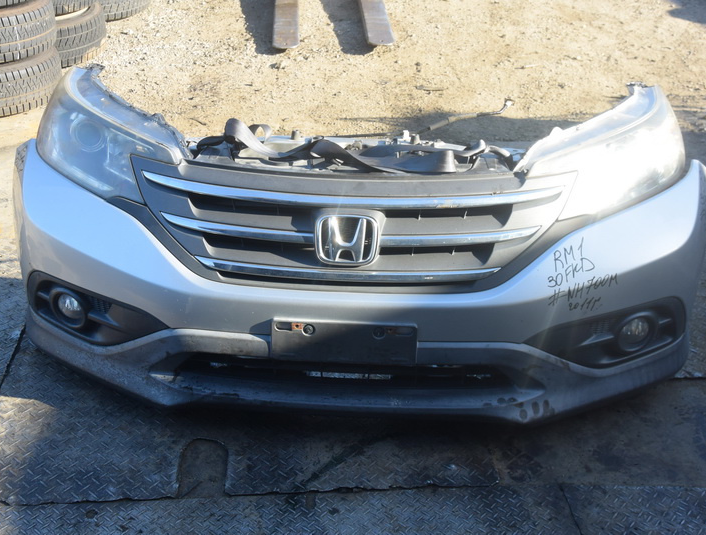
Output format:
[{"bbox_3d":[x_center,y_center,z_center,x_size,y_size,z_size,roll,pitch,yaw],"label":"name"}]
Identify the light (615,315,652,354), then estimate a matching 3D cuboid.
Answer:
[{"bbox_3d":[0.672,0.150,2.222,0.088,0.088,0.065,2,28,2],"label":"light"}]

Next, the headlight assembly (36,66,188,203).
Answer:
[{"bbox_3d":[-0.576,-0.321,2.235,0.440,0.240,0.480,2,28,2],"label":"headlight assembly"}]

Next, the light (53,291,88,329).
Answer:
[{"bbox_3d":[-0.688,0.099,2.272,0.088,0.088,0.065,2,28,2],"label":"light"}]

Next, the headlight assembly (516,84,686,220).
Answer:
[{"bbox_3d":[0.589,-0.277,2.192,0.440,0.240,0.480,2,28,2],"label":"headlight assembly"}]

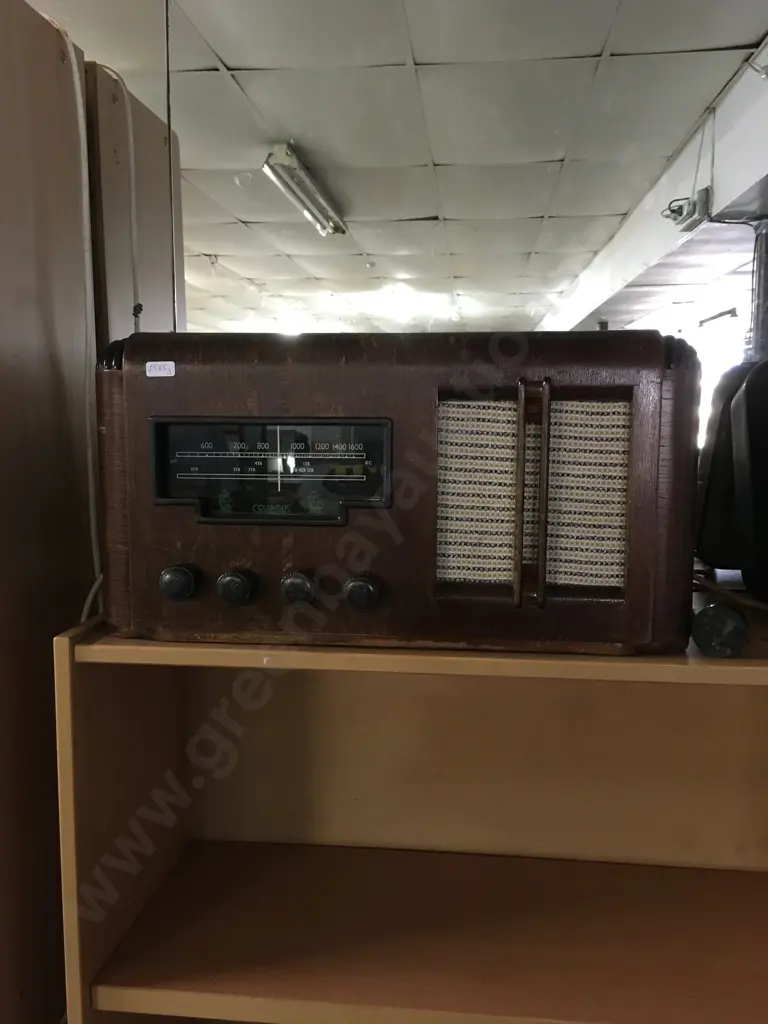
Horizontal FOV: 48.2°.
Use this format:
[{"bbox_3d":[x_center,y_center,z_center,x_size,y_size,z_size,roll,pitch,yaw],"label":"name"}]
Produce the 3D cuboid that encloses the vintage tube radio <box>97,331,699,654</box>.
[{"bbox_3d":[0.011,-0.032,0.914,0.567,0.297,0.275,1,7,5],"label":"vintage tube radio"}]

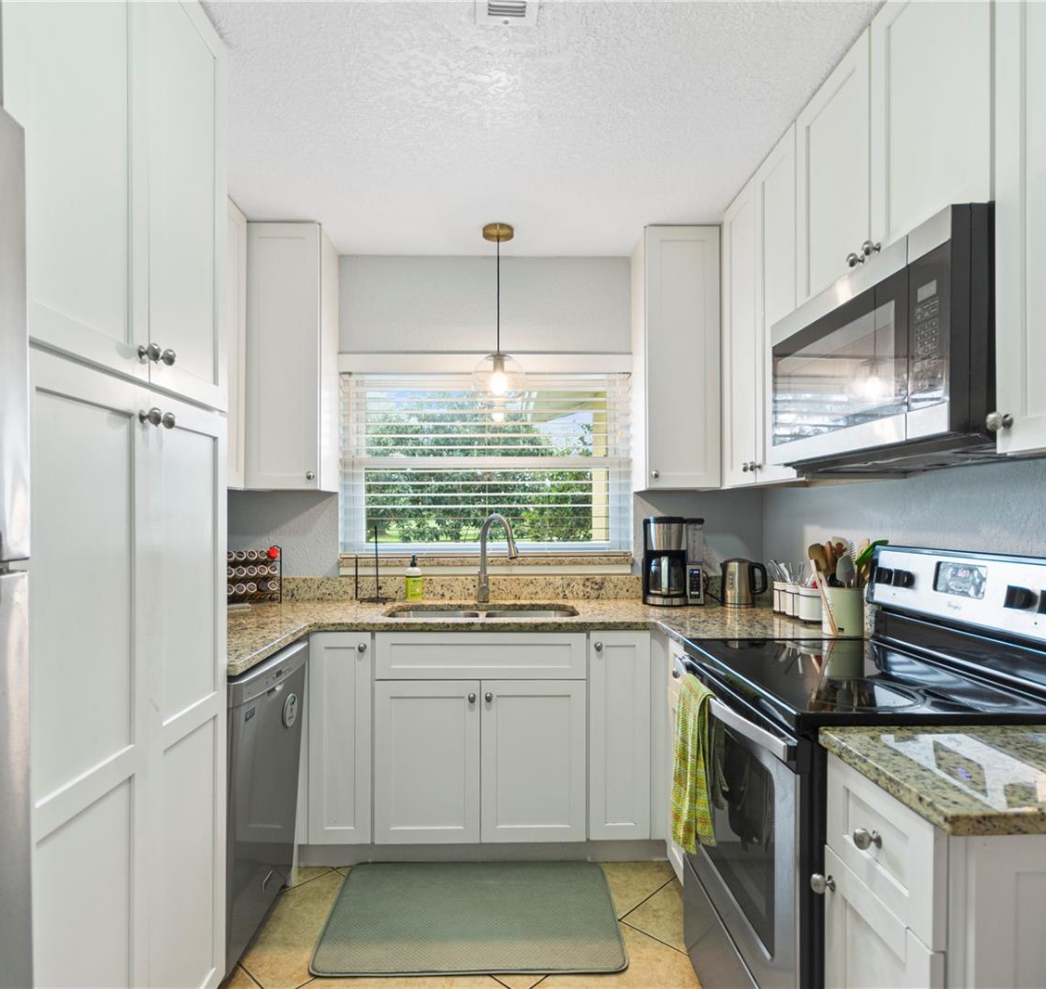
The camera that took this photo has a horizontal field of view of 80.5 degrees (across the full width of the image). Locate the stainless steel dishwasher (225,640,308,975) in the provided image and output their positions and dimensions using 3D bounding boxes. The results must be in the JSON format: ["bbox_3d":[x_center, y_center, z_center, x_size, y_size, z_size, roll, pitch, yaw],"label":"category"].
[{"bbox_3d":[-1.065,0.925,1.845,0.620,0.855,0.600,0,-1,-2],"label":"stainless steel dishwasher"}]

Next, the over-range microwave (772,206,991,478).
[{"bbox_3d":[0.969,-0.305,1.523,0.385,0.440,0.760,0,-1,-2],"label":"over-range microwave"}]

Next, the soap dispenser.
[{"bbox_3d":[-0.483,0.370,2.740,0.072,0.205,0.066,0,-1,-6],"label":"soap dispenser"}]

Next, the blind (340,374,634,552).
[{"bbox_3d":[-0.166,-0.146,2.860,1.345,0.840,0.060,0,-1,-2],"label":"blind"}]

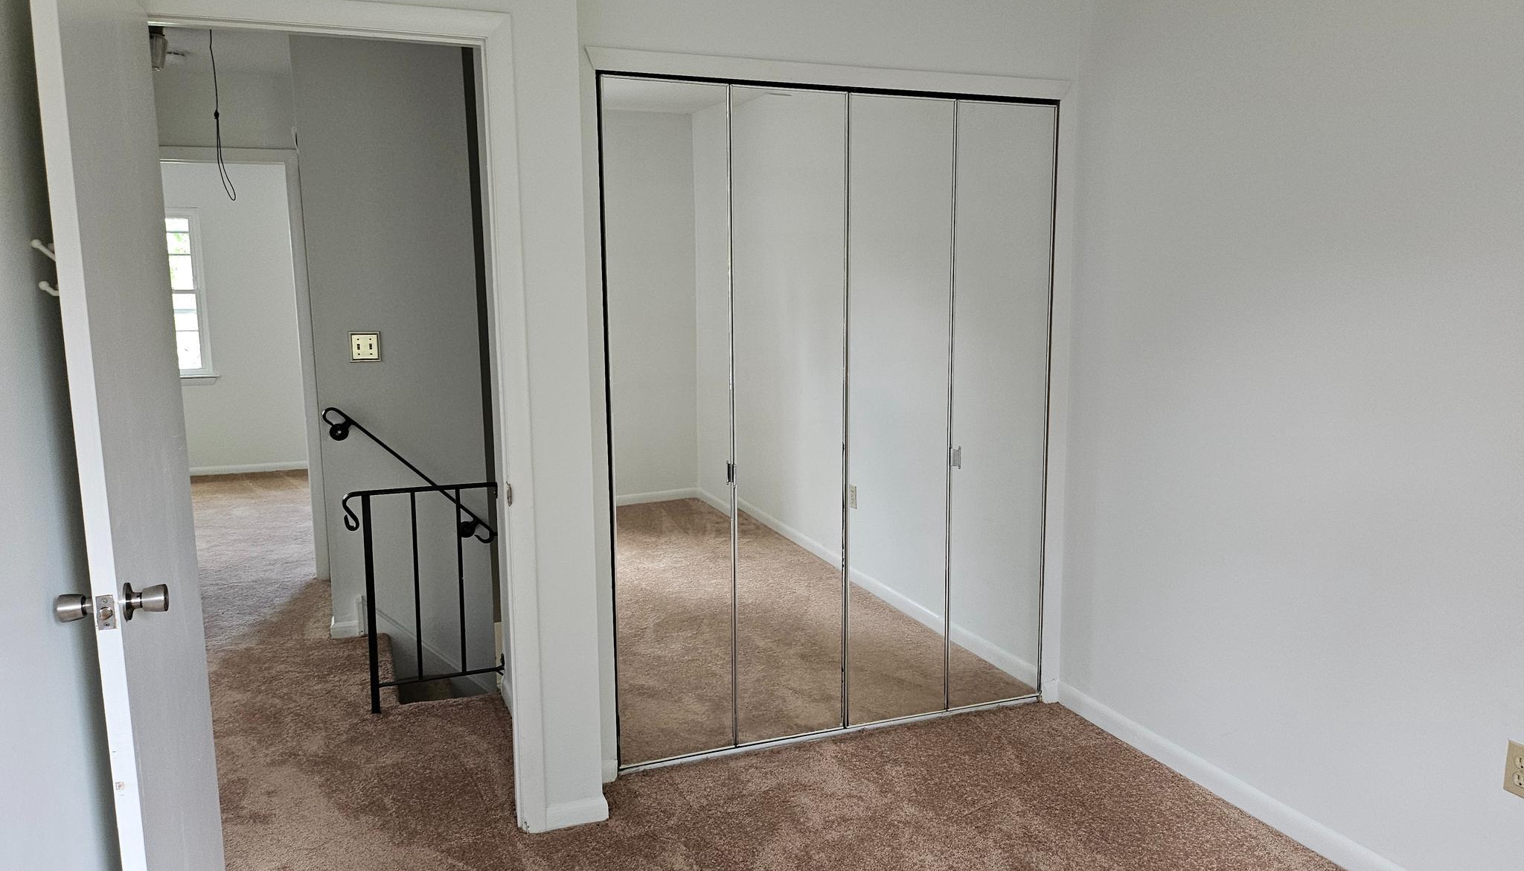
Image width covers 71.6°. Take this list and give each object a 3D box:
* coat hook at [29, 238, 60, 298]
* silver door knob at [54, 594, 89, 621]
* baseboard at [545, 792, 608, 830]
[{"bbox_3d":[-1.194,-0.284,1.799,0.073,0.097,0.028,-4,9,-19],"label":"coat hook"},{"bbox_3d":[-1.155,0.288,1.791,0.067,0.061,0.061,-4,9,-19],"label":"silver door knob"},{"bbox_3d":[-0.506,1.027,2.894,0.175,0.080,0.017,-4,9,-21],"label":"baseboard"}]

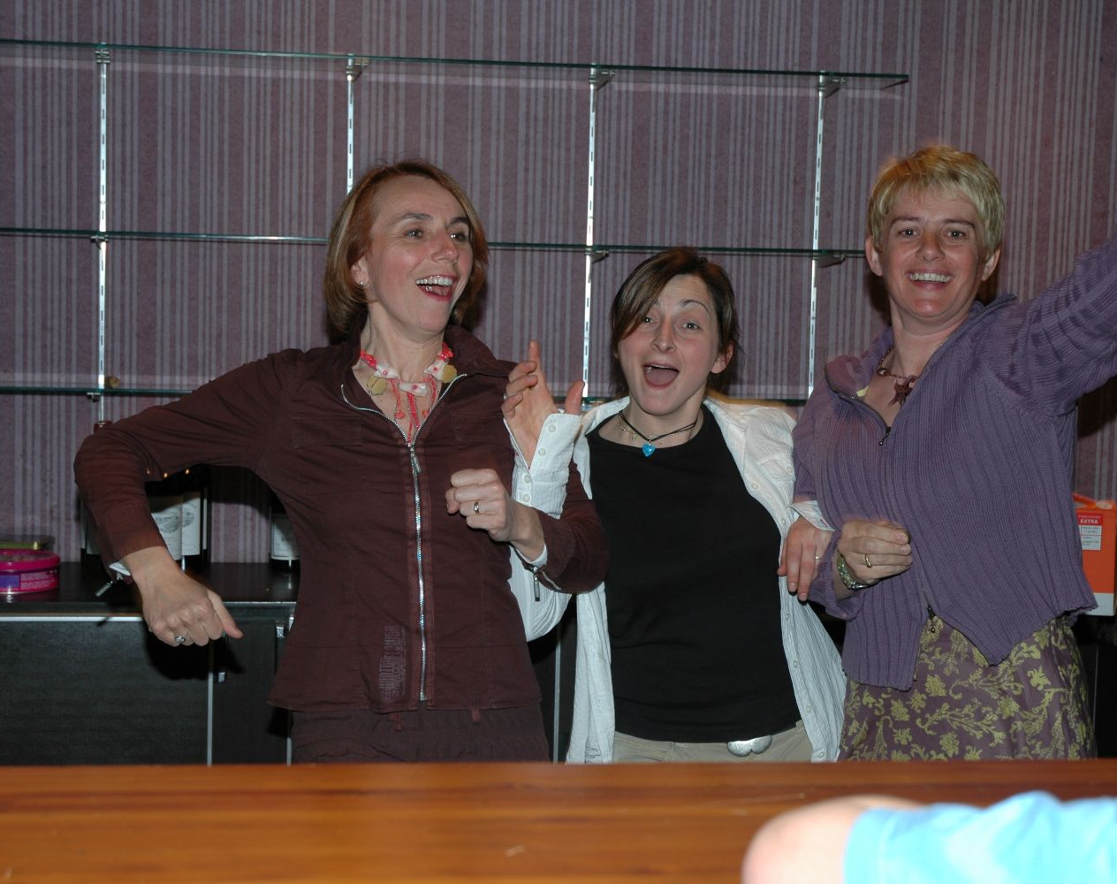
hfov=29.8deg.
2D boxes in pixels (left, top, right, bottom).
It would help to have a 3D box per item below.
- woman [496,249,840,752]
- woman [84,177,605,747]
[{"bbox_3d":[0.148,0.515,2.885,0.460,1.550,0.420,2,5,2],"label":"woman"},{"bbox_3d":[-0.269,0.464,2.750,0.660,1.655,0.480,1,5,-7],"label":"woman"}]

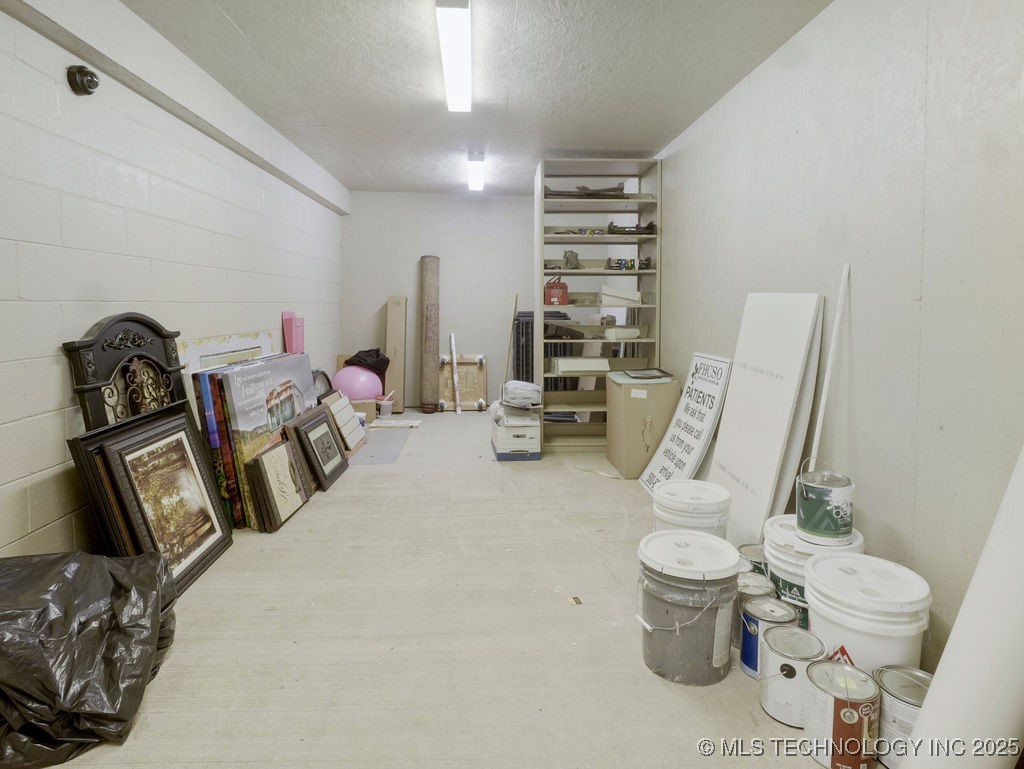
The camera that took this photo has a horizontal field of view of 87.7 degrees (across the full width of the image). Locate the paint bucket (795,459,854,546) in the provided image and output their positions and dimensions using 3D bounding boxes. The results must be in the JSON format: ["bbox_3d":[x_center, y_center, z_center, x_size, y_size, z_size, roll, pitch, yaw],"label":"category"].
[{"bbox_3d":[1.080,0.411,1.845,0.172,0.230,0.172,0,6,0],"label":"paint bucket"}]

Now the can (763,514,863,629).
[{"bbox_3d":[1.060,0.696,1.875,0.310,0.360,0.310,0,6,0],"label":"can"}]

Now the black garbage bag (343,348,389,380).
[{"bbox_3d":[-1.530,-0.190,5.650,0.480,0.360,0.380,0,8,-3],"label":"black garbage bag"}]

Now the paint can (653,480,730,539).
[{"bbox_3d":[0.755,0.634,2.250,0.310,0.365,0.310,0,6,0],"label":"paint can"}]

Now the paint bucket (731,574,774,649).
[{"bbox_3d":[0.815,0.782,1.840,0.168,0.192,0.168,0,6,0],"label":"paint bucket"}]

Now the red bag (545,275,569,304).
[{"bbox_3d":[0.349,-0.737,4.130,0.175,0.235,0.110,0,7,-3],"label":"red bag"}]

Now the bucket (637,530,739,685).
[{"bbox_3d":[0.570,0.725,1.753,0.313,0.378,0.313,0,8,0],"label":"bucket"}]

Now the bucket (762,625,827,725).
[{"bbox_3d":[0.820,0.830,1.540,0.170,0.190,0.170,0,6,0],"label":"bucket"}]

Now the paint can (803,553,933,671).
[{"bbox_3d":[1.040,0.740,1.570,0.310,0.360,0.310,0,6,0],"label":"paint can"}]

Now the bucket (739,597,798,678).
[{"bbox_3d":[0.831,0.823,1.729,0.163,0.193,0.163,0,8,0],"label":"bucket"}]

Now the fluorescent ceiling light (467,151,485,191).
[{"bbox_3d":[-0.330,-1.956,4.930,0.137,0.085,1.150,0,8,-3],"label":"fluorescent ceiling light"}]

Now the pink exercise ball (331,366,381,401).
[{"bbox_3d":[-1.591,0.041,5.450,0.530,0.500,0.530,0,7,-3],"label":"pink exercise ball"}]

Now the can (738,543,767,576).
[{"bbox_3d":[0.993,0.760,2.130,0.165,0.195,0.165,0,8,0],"label":"can"}]

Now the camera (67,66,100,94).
[{"bbox_3d":[-1.675,-1.190,2.085,0.085,0.115,0.115,0,8,-3],"label":"camera"}]

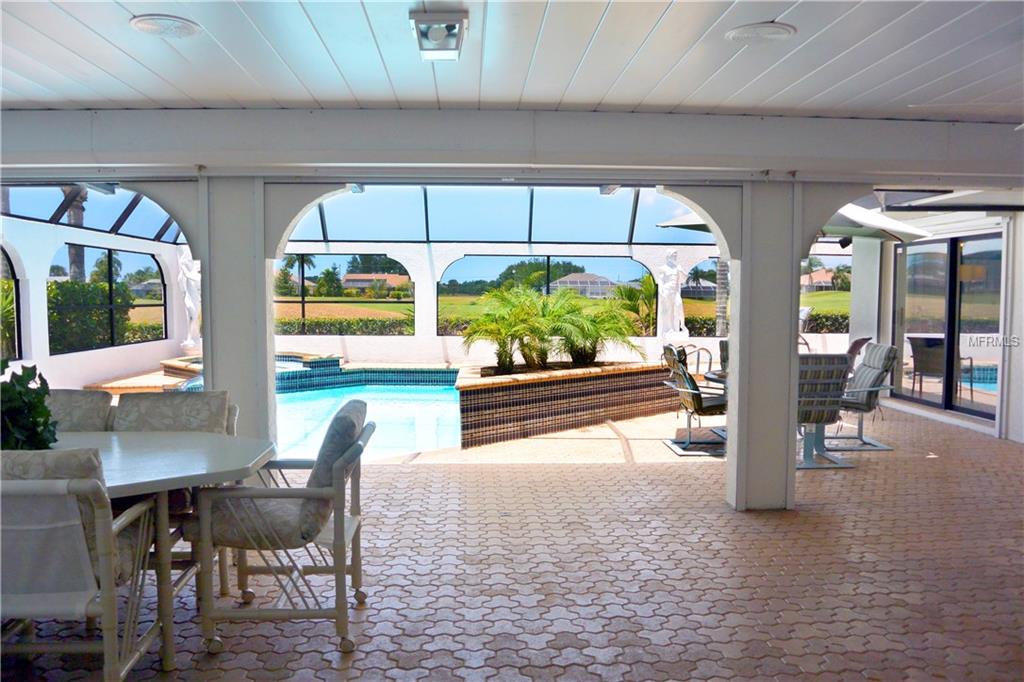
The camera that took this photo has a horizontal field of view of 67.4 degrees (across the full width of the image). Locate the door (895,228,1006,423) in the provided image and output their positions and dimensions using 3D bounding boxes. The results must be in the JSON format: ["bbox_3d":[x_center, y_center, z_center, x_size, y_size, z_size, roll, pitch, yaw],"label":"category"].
[{"bbox_3d":[5.212,-0.207,9.146,0.130,2.050,2.420,0,4,-4],"label":"door"}]

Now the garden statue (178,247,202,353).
[{"bbox_3d":[-5.608,-0.768,13.456,0.500,1.780,0.450,-1,4,-20],"label":"garden statue"}]

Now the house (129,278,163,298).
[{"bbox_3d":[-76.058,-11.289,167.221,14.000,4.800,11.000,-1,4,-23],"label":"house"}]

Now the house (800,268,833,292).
[{"bbox_3d":[54.057,-11.138,145.230,13.000,5.000,11.000,1,4,18],"label":"house"}]

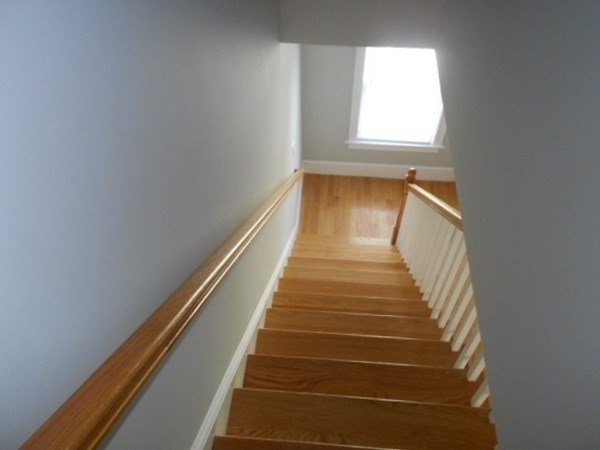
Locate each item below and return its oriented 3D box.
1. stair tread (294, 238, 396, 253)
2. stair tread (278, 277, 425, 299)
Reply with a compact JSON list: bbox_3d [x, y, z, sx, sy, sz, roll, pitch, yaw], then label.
[{"bbox_3d":[0.435,0.297,4.379,0.985,0.030,0.262,3,50,4],"label":"stair tread"},{"bbox_3d":[0.338,0.515,3.163,0.985,0.030,0.262,3,50,4],"label":"stair tread"}]

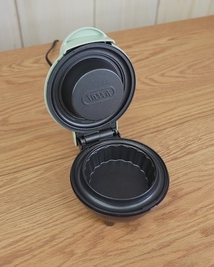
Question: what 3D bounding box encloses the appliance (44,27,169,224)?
[{"bbox_3d":[0.005,-0.005,0.442,0.137,0.203,0.207,-16,47,-18],"label":"appliance"}]

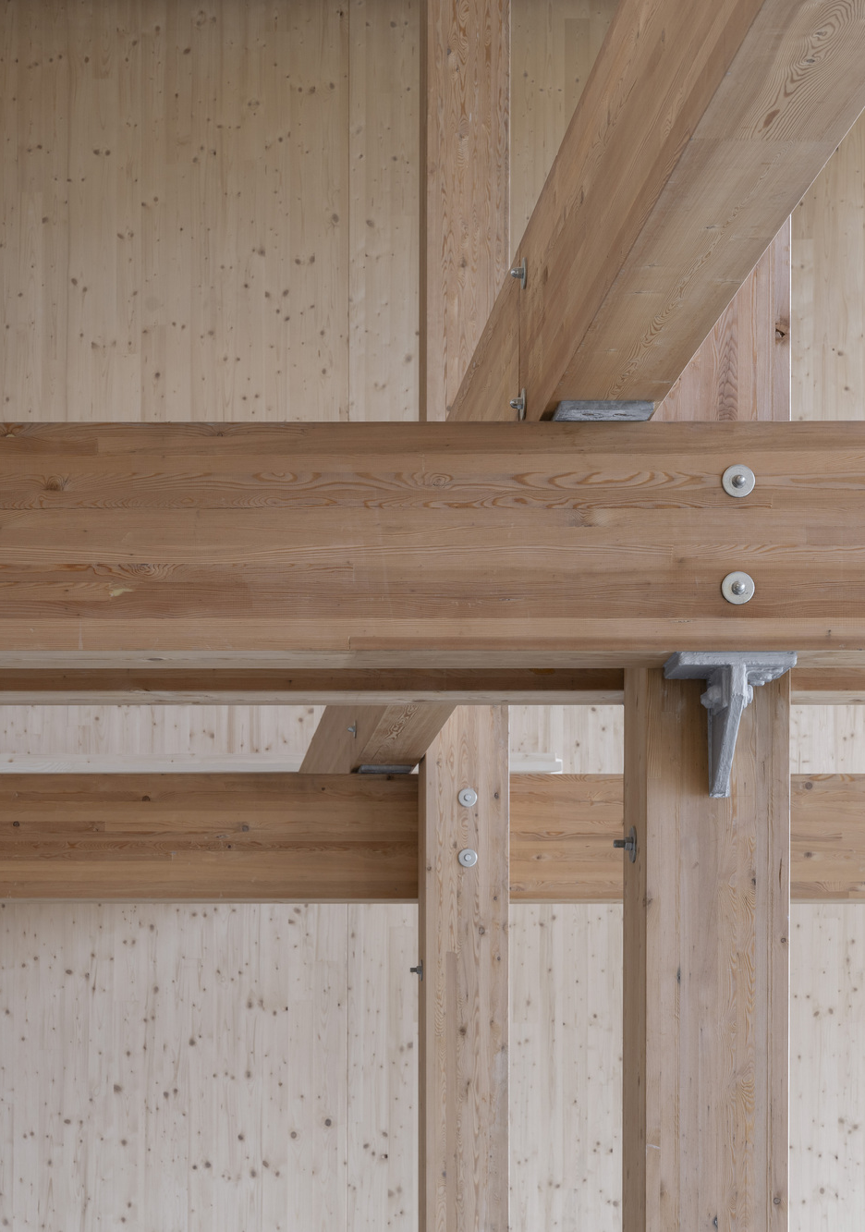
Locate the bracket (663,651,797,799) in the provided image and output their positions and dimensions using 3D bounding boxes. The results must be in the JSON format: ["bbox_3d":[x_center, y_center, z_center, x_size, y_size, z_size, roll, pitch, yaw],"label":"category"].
[{"bbox_3d":[0.638,0.234,6.800,0.246,0.283,0.191,1,-9,-5],"label":"bracket"}]

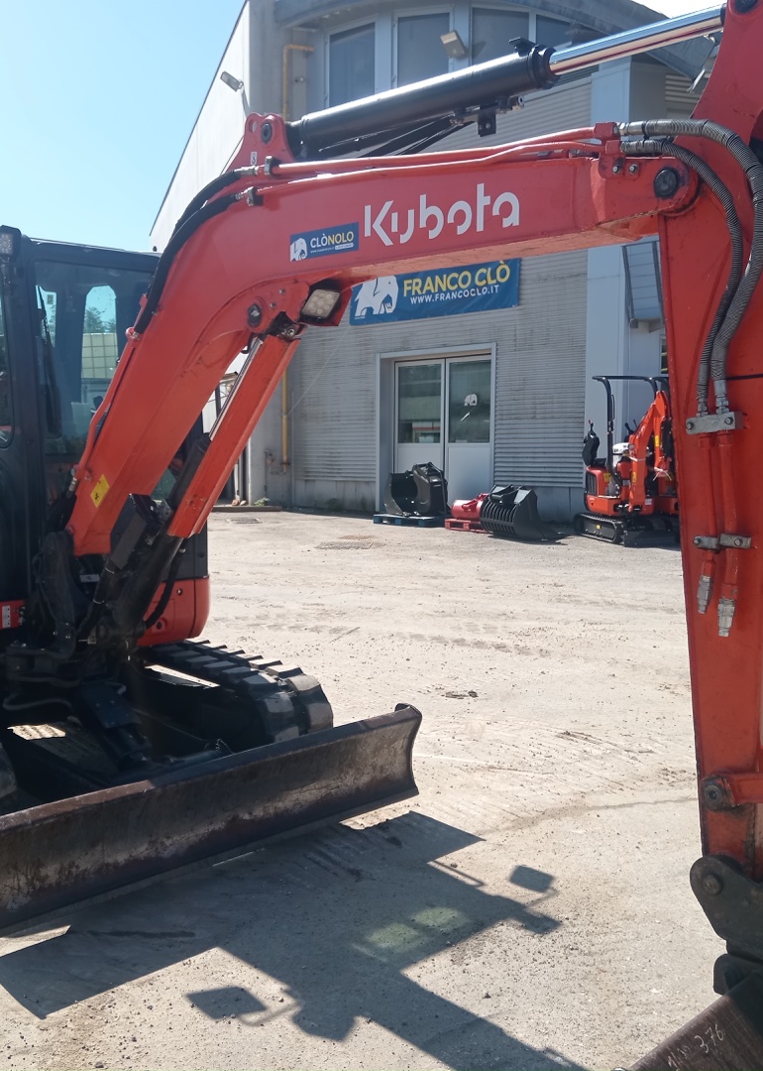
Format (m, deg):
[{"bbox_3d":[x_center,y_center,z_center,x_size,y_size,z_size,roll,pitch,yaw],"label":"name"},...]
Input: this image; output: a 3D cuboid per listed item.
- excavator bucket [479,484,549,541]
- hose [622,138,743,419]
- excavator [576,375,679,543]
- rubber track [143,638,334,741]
[{"bbox_3d":[1.929,-0.300,15.350,0.780,0.730,0.850,-2,5,-30],"label":"excavator bucket"},{"bbox_3d":[0.686,-0.597,2.563,0.310,0.650,0.100,5,7,44],"label":"hose"},{"bbox_3d":[3.417,-1.087,15.400,0.800,2.240,1.900,-1,5,-21],"label":"excavator"},{"bbox_3d":[-1.249,0.820,5.942,0.400,0.520,2.480,-5,7,-45],"label":"rubber track"}]

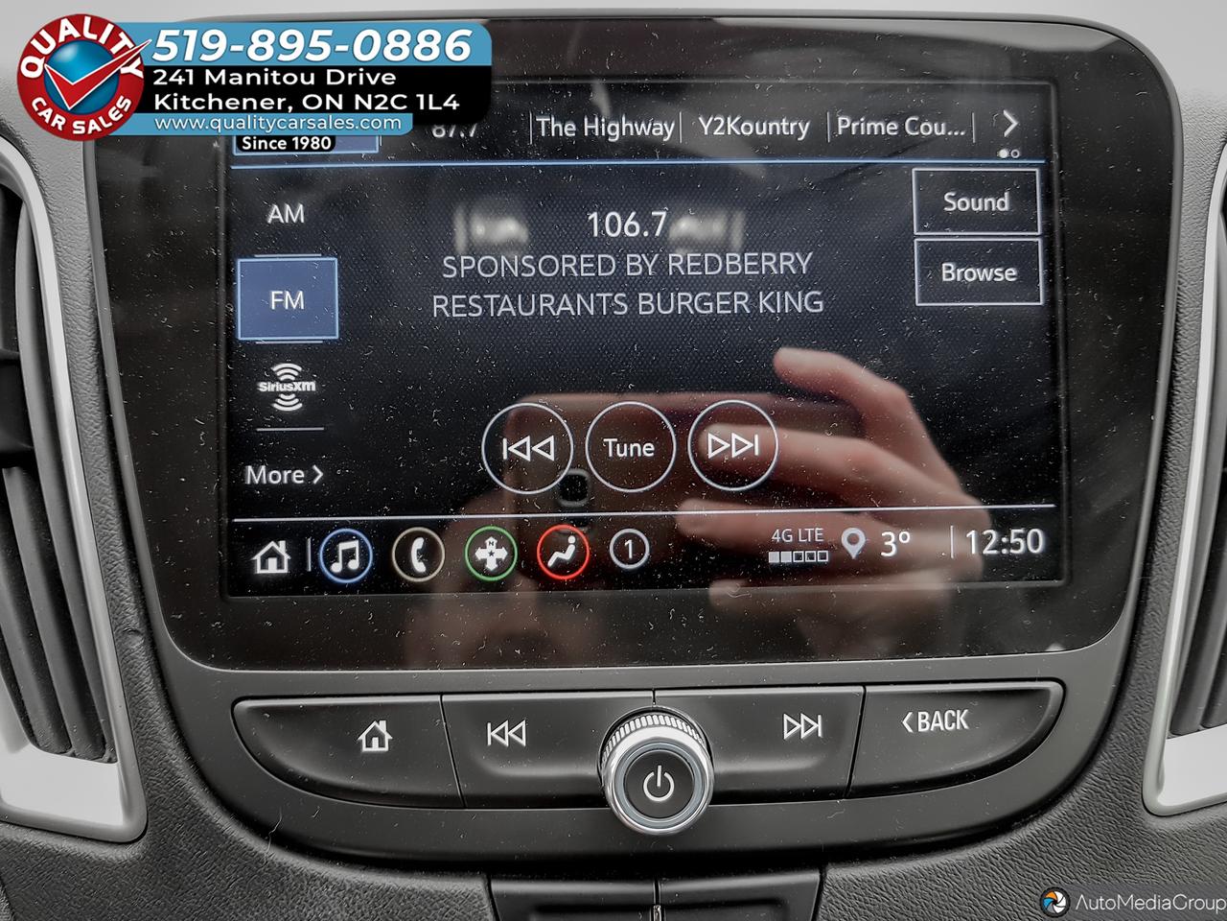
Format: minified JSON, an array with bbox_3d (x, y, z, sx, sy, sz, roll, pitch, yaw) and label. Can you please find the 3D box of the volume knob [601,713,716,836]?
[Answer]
[{"bbox_3d":[0.009,0.064,0.188,0.023,0.023,0.012,-1,-1,-1],"label":"volume knob"}]

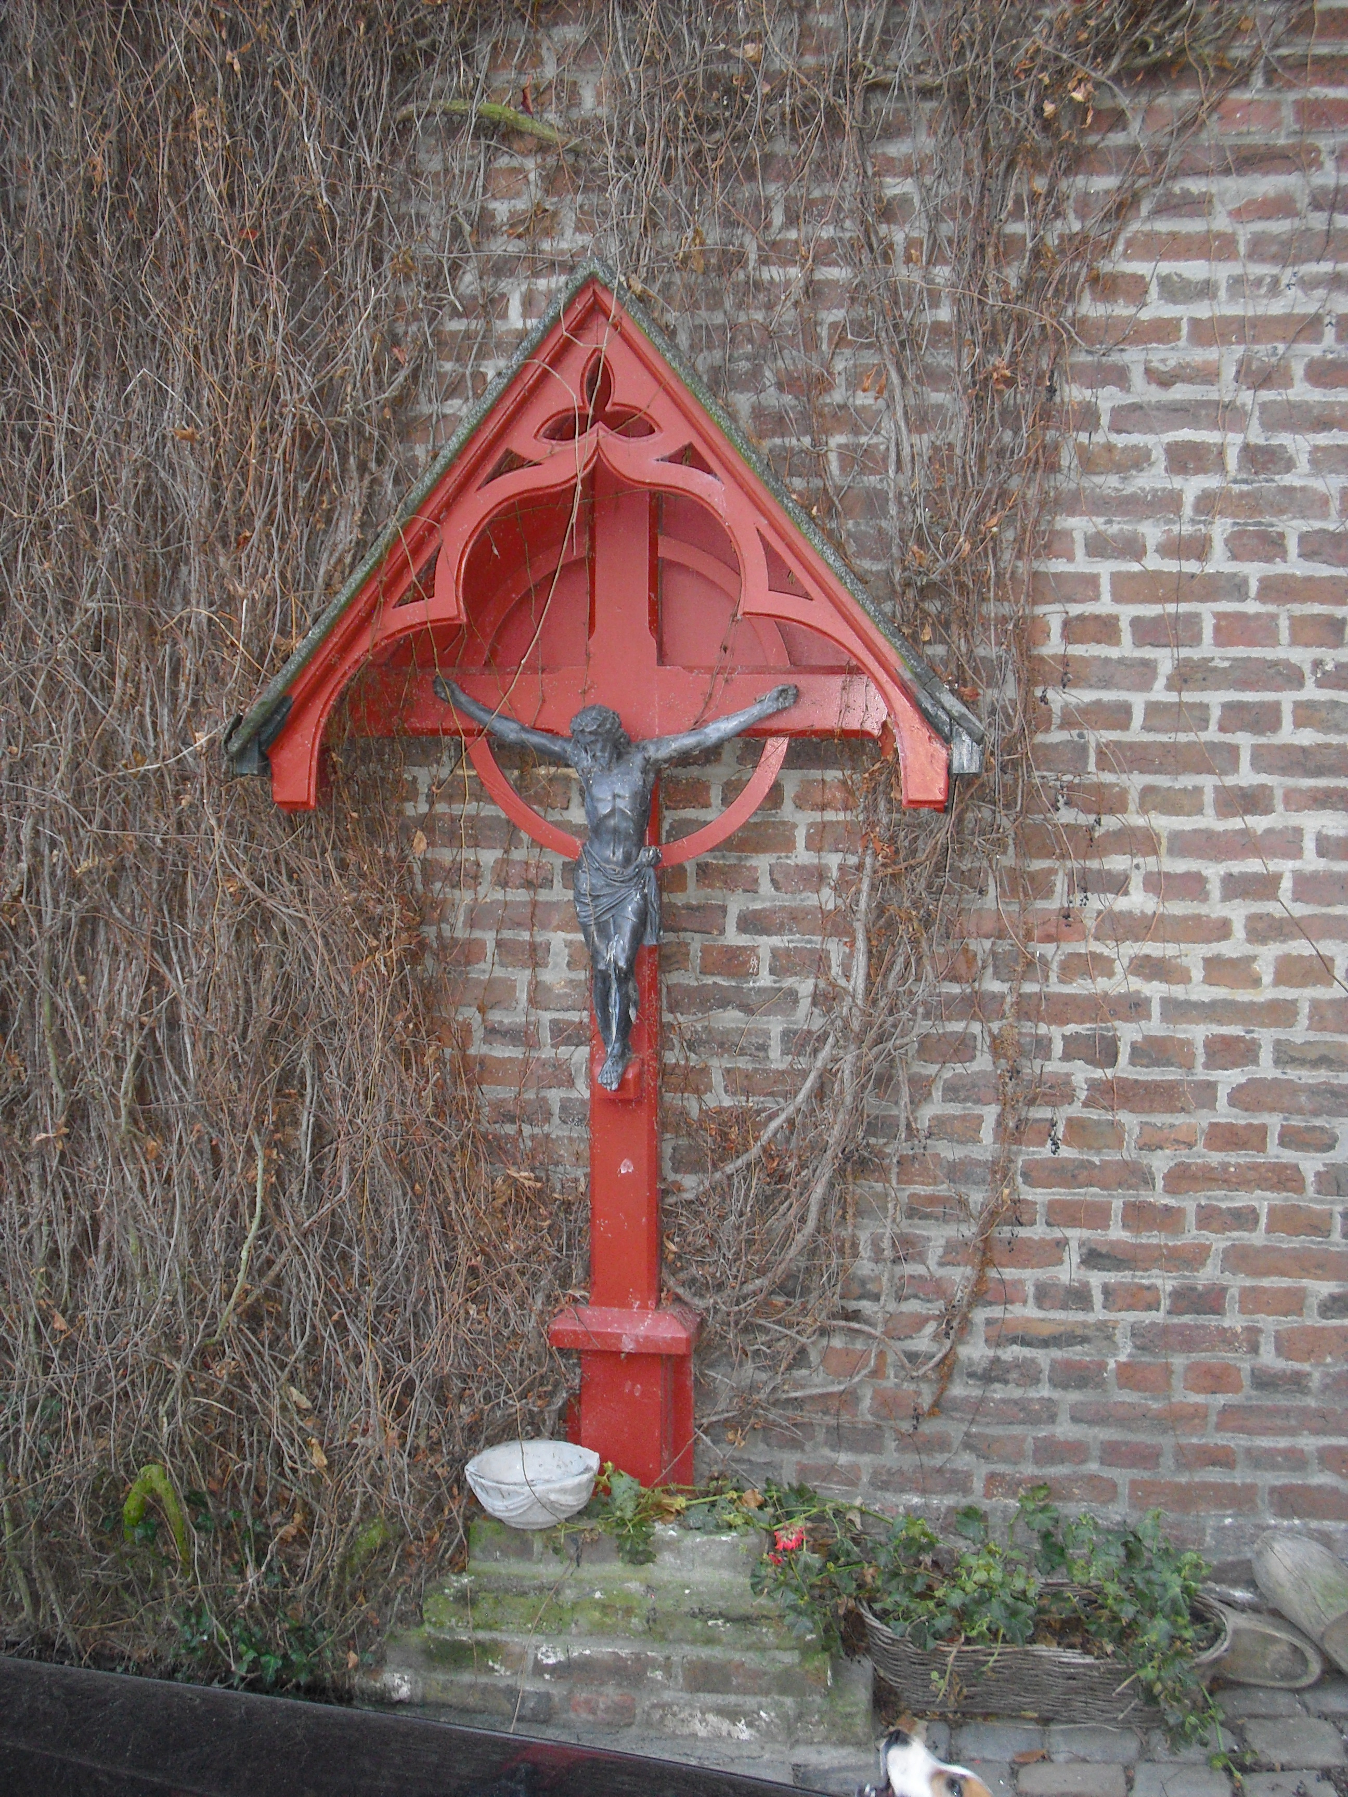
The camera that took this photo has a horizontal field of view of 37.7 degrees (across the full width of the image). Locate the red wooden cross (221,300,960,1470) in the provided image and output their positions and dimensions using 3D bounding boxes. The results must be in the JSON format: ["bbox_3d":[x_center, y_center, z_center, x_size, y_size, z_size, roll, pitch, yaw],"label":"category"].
[{"bbox_3d":[-0.096,0.025,3.127,1.130,1.940,0.410,1,4,5],"label":"red wooden cross"}]

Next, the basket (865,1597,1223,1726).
[{"bbox_3d":[0.584,1.203,3.139,0.580,0.148,0.265,1,4,6],"label":"basket"}]

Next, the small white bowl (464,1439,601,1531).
[{"bbox_3d":[-0.225,0.940,3.156,0.215,0.098,0.215,1,4,0],"label":"small white bowl"}]

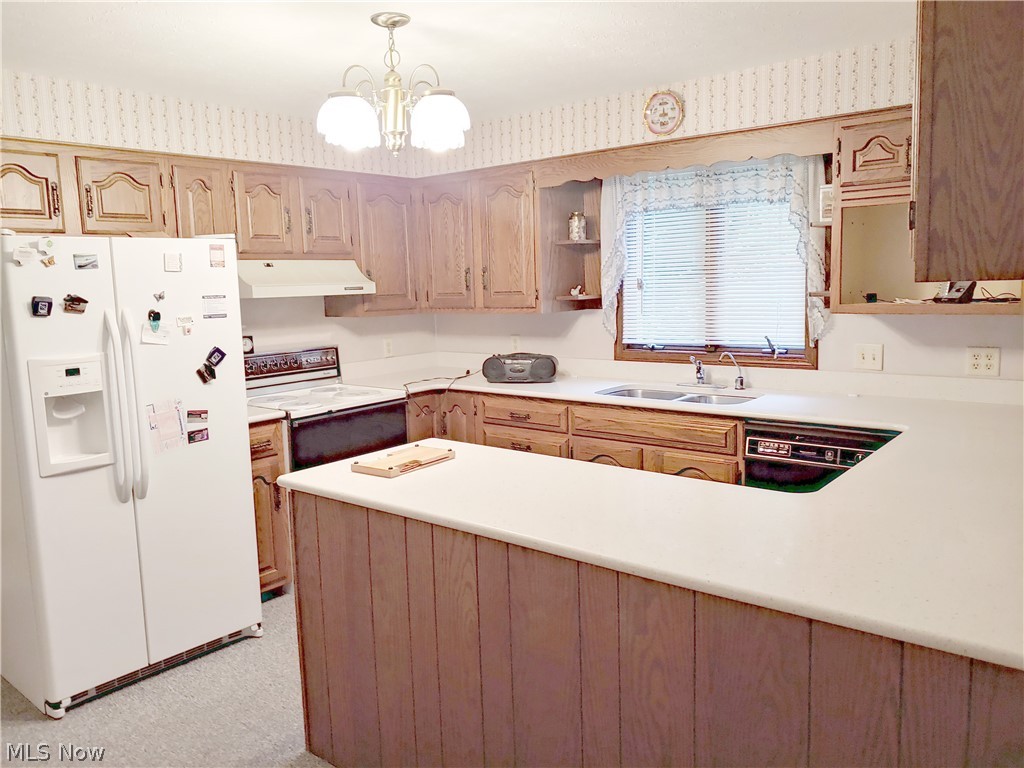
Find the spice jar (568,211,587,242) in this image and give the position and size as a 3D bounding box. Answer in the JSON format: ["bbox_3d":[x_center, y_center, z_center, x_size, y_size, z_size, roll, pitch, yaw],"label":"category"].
[{"bbox_3d":[0.363,-0.877,4.119,0.097,0.160,0.097,-2,8,0],"label":"spice jar"}]

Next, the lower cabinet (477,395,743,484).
[{"bbox_3d":[0.597,0.498,4.011,1.555,0.888,0.614,4,10,38],"label":"lower cabinet"}]

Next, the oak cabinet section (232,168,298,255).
[{"bbox_3d":[-1.253,-0.865,3.759,0.025,0.400,0.325,4,10,38],"label":"oak cabinet section"}]

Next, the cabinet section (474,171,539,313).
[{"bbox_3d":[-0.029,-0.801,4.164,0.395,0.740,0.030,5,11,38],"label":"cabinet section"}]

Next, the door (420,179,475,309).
[{"bbox_3d":[-0.384,-0.832,4.455,0.400,0.750,0.025,4,10,38],"label":"door"}]

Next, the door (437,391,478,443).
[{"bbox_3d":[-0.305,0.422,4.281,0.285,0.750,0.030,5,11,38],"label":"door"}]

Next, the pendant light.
[{"bbox_3d":[-0.407,-1.021,2.556,0.525,0.455,0.525,-3,8,-8],"label":"pendant light"}]

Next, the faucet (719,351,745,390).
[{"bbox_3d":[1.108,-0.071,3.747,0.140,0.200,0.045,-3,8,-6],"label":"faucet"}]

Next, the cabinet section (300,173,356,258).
[{"bbox_3d":[-1.013,-0.917,4.057,0.025,0.400,0.325,4,10,38],"label":"cabinet section"}]

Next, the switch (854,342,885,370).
[{"bbox_3d":[1.637,-0.121,3.394,0.117,0.117,0.015,5,11,38],"label":"switch"}]

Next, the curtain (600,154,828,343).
[{"bbox_3d":[0.990,-0.665,3.791,1.200,0.910,0.100,4,10,38],"label":"curtain"}]

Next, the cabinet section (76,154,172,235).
[{"bbox_3d":[-1.778,-0.809,3.257,0.320,0.330,0.370,5,11,38],"label":"cabinet section"}]

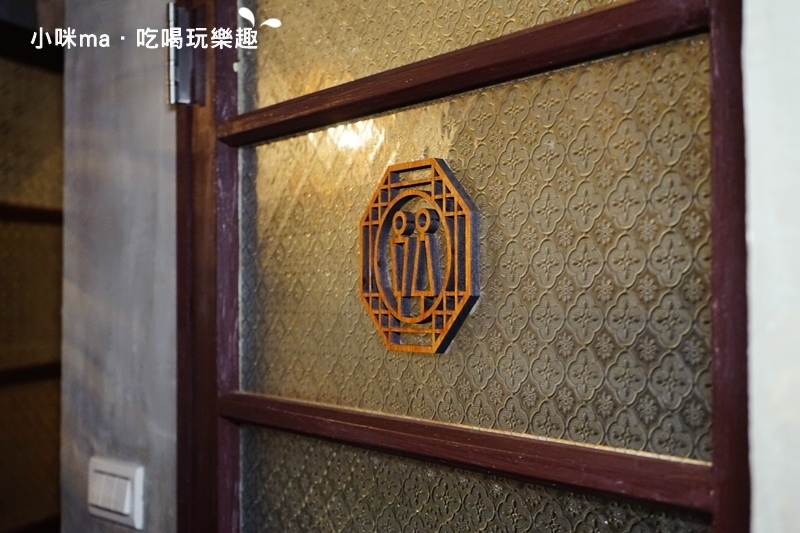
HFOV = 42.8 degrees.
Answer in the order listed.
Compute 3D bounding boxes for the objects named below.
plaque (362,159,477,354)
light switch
[{"bbox_3d":[0.013,-0.007,0.797,0.011,0.147,0.138,2,-3,-37],"label":"plaque"},{"bbox_3d":[-0.331,0.262,1.195,0.013,0.071,0.119,2,-3,-40],"label":"light switch"}]

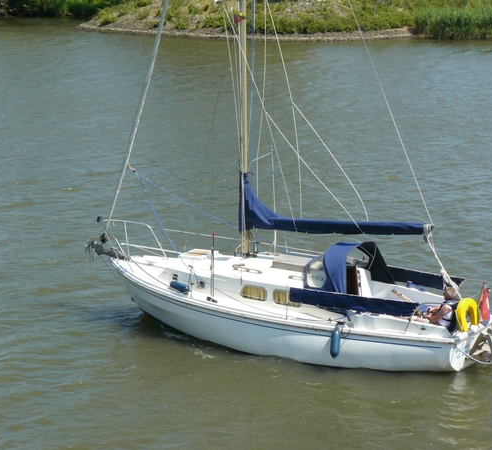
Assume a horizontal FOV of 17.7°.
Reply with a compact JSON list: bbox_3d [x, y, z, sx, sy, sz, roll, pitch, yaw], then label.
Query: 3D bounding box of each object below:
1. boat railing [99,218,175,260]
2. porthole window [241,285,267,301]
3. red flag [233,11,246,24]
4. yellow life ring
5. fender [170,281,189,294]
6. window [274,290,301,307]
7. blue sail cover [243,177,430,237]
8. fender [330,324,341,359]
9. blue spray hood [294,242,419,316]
[{"bbox_3d":[-2.298,0.375,30.786,1.250,0.800,1.200,7,14,30],"label":"boat railing"},{"bbox_3d":[0.152,1.229,28.403,0.550,0.300,0.050,8,3,34],"label":"porthole window"},{"bbox_3d":[-0.098,-3.697,28.098,0.290,0.250,0.050,7,14,30],"label":"red flag"},{"bbox_3d":[3.833,1.512,27.262,0.140,0.580,0.620,7,14,30],"label":"yellow life ring"},{"bbox_3d":[-1.193,1.155,29.037,0.170,0.170,0.580,-9,15,-33],"label":"fender"},{"bbox_3d":[0.717,1.315,28.074,0.550,0.300,0.050,8,3,34],"label":"window"},{"bbox_3d":[1.488,-0.181,28.328,3.780,1.060,0.300,7,14,30],"label":"blue sail cover"},{"bbox_3d":[1.543,2.017,27.280,0.170,0.600,0.170,-1,12,0],"label":"fender"},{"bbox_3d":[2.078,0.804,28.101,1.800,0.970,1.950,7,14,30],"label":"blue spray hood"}]

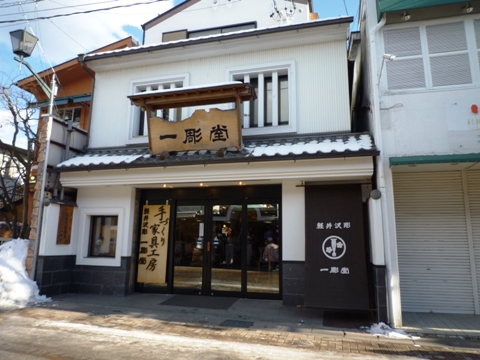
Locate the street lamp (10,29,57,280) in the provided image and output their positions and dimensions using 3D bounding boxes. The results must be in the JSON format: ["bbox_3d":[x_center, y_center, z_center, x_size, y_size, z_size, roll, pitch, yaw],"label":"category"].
[{"bbox_3d":[-4.474,-0.285,7.260,0.490,5.733,1.225,-2,-10,16],"label":"street lamp"}]

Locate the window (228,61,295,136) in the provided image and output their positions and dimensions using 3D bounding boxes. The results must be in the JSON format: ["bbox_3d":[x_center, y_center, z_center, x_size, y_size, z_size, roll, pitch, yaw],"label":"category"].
[{"bbox_3d":[0.474,-1.887,8.121,1.695,1.725,0.176,-2,-10,16],"label":"window"}]

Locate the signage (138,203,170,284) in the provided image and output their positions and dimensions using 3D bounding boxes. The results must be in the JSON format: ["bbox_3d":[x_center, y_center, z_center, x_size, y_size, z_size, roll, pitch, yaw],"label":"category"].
[{"bbox_3d":[-2.192,1.630,8.872,0.774,1.960,0.049,-2,-10,16],"label":"signage"}]

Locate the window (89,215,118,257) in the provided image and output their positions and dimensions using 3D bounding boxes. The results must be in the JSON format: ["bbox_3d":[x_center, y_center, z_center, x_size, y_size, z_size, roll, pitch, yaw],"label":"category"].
[{"bbox_3d":[-3.430,1.376,8.628,0.882,1.068,0.127,-2,-10,16],"label":"window"}]

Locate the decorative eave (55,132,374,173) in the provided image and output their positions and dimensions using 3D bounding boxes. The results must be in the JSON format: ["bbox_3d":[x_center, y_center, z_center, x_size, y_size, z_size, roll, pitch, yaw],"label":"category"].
[{"bbox_3d":[-0.768,-0.626,7.701,7.154,0.862,1.176,-2,-10,16],"label":"decorative eave"}]

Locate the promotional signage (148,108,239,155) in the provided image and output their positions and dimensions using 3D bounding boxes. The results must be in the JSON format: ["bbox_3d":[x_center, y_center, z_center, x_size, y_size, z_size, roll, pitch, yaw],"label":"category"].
[{"bbox_3d":[-1.009,-1.024,7.402,2.009,0.902,0.088,-2,4,16],"label":"promotional signage"}]

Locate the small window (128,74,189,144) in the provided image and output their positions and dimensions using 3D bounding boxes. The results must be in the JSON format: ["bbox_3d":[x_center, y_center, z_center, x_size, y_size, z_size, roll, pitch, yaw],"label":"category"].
[{"bbox_3d":[-2.081,-1.795,8.837,1.686,1.705,0.176,-2,-10,16],"label":"small window"}]

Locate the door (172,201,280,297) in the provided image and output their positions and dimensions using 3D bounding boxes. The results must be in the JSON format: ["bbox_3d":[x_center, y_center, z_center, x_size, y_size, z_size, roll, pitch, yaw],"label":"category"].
[{"bbox_3d":[-0.344,1.618,8.418,2.764,2.332,0.118,-2,-10,16],"label":"door"}]

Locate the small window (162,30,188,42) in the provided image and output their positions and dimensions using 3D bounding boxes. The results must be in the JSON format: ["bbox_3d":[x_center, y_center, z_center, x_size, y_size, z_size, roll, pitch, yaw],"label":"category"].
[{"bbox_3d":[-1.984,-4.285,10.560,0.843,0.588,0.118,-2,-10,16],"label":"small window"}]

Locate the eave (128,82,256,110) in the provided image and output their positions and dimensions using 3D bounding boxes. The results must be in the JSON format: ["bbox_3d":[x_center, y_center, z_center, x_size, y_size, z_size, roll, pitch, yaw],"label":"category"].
[{"bbox_3d":[-1.042,-1.689,7.407,2.715,0.412,0.706,-2,-10,16],"label":"eave"}]

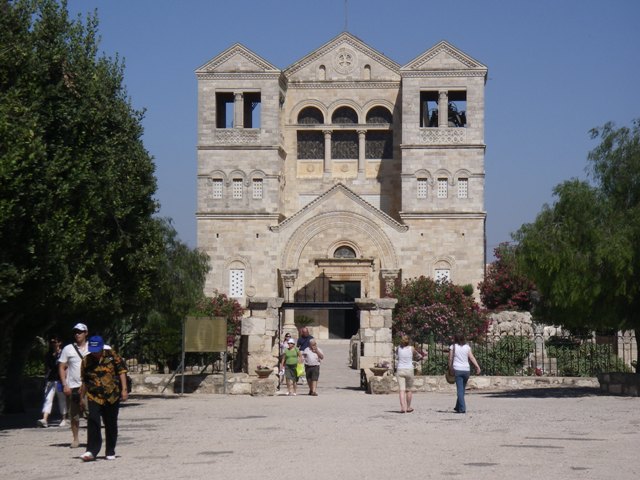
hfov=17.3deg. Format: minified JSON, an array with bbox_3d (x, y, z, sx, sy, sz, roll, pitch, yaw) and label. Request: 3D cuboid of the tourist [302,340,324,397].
[{"bbox_3d":[-0.192,3.777,62.200,0.620,1.680,0.420,0,-3,6],"label":"tourist"}]

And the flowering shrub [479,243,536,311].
[{"bbox_3d":[8.586,1.845,96.000,2.800,3.400,2.500,0,-3,0],"label":"flowering shrub"}]

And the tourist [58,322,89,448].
[{"bbox_3d":[-3.552,2.140,31.000,0.620,1.810,0.450,0,-3,-3],"label":"tourist"}]

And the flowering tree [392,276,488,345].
[{"bbox_3d":[4.288,2.687,75.000,3.400,2.750,2.800,0,-3,0],"label":"flowering tree"}]

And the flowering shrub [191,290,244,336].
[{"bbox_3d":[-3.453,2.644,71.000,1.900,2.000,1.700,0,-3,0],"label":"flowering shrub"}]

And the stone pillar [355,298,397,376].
[{"bbox_3d":[1.716,3.065,64.600,1.250,2.650,1.100,0,-3,0],"label":"stone pillar"}]

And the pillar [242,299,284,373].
[{"bbox_3d":[-1.732,3.050,64.600,1.250,2.650,1.100,0,-3,0],"label":"pillar"}]

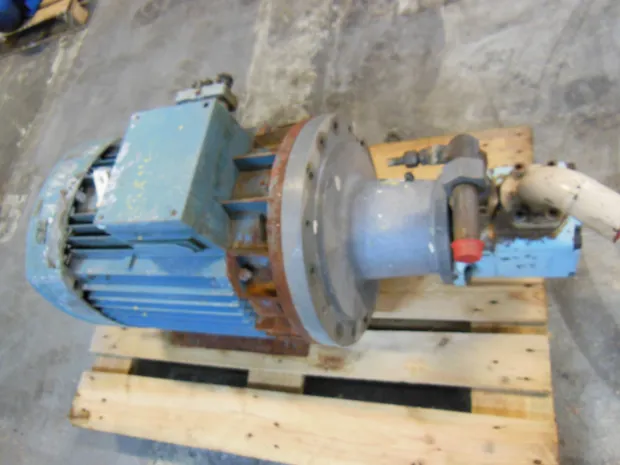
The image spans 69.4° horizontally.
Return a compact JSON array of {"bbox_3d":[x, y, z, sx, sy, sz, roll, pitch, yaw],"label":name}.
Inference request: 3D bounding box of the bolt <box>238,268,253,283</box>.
[{"bbox_3d":[-0.115,0.076,0.795,0.019,0.024,0.024,-2,66,24],"label":"bolt"}]

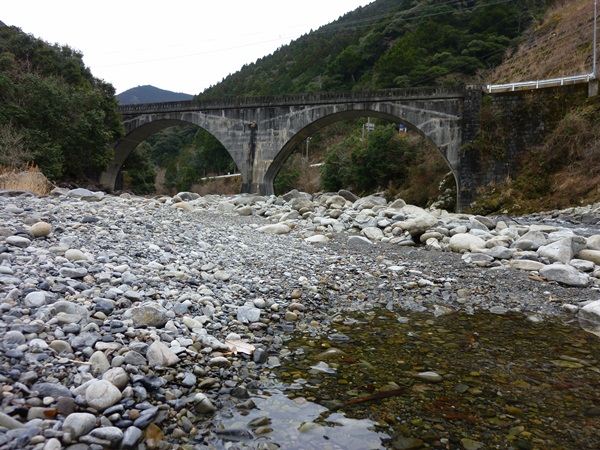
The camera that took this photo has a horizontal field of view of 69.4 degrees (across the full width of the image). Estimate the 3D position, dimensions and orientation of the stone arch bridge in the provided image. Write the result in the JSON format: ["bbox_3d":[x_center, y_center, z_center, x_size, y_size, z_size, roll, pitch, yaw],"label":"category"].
[{"bbox_3d":[-4.293,-8.007,50.240,46.753,12.484,4.045,2,1,16],"label":"stone arch bridge"}]

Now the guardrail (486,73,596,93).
[{"bbox_3d":[22.327,-13.137,40.494,8.900,0.750,0.240,1,1,25],"label":"guardrail"}]

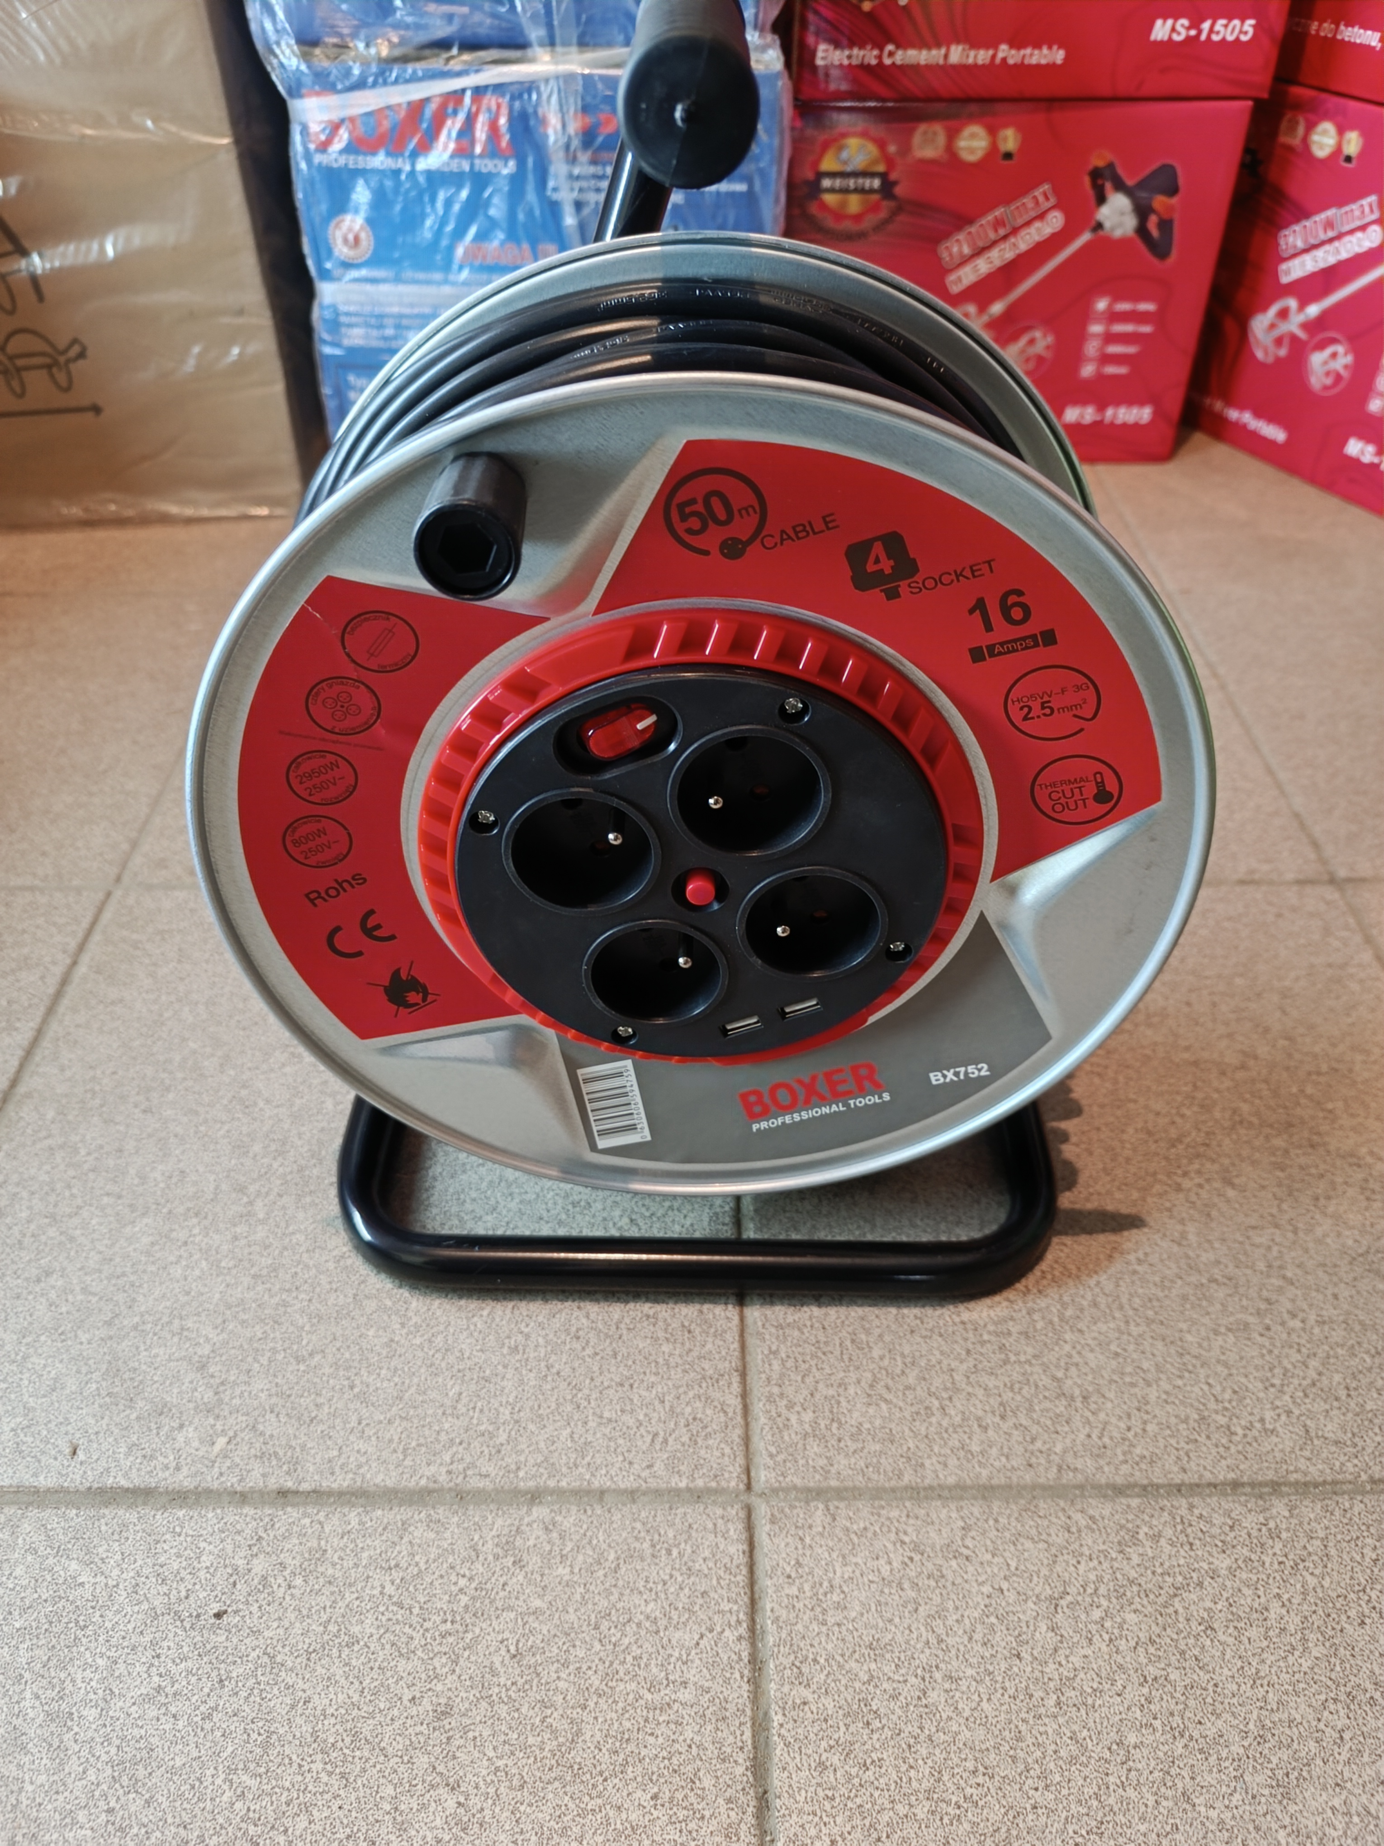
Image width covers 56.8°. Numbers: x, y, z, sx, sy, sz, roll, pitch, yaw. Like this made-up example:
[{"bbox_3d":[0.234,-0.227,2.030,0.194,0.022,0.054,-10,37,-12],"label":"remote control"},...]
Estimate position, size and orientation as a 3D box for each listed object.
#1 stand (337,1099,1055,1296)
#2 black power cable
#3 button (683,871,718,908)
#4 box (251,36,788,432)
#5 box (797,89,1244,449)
[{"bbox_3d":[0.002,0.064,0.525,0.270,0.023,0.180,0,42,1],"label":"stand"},{"bbox_3d":[-0.003,-0.049,0.411,0.272,0.264,0.108,0,42,1],"label":"black power cable"},{"bbox_3d":[0.002,-0.011,0.368,0.009,0.009,0.008,0,42,1],"label":"button"},{"bbox_3d":[-0.106,-0.540,1.010,0.325,0.268,0.240,0,42,0],"label":"box"},{"bbox_3d":[0.222,-0.522,1.008,0.315,0.245,0.200,0,42,0],"label":"box"}]

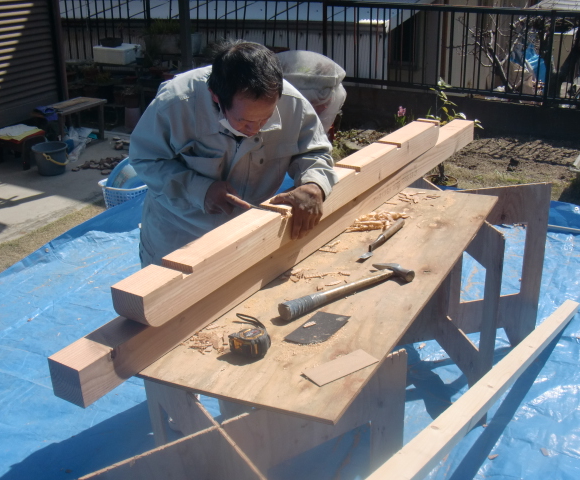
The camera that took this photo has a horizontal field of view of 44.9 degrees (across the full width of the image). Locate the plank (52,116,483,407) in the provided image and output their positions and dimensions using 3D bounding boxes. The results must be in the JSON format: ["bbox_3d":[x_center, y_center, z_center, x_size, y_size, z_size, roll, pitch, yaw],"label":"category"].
[{"bbox_3d":[0.179,-0.110,2.362,0.090,0.090,2.381,13,27,30],"label":"plank"}]

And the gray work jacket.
[{"bbox_3d":[-0.176,-0.230,2.110,0.560,0.570,0.420,-14,44,-27],"label":"gray work jacket"}]

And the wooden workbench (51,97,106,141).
[{"bbox_3d":[-1.908,-1.007,6.184,0.310,0.370,0.600,10,26,26],"label":"wooden workbench"}]

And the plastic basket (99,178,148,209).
[{"bbox_3d":[-1.065,-0.272,4.600,0.420,0.210,0.390,-1,23,1],"label":"plastic basket"}]

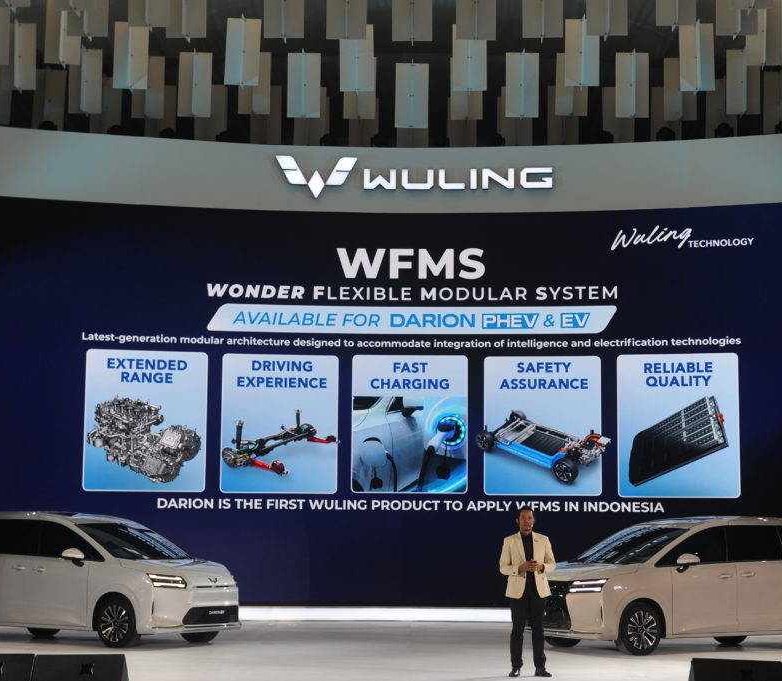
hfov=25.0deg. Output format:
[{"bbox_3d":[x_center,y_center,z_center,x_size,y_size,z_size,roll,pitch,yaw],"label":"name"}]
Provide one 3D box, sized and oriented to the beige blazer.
[{"bbox_3d":[1.404,2.304,18.125,0.560,0.700,0.350,1,-7,-2],"label":"beige blazer"}]

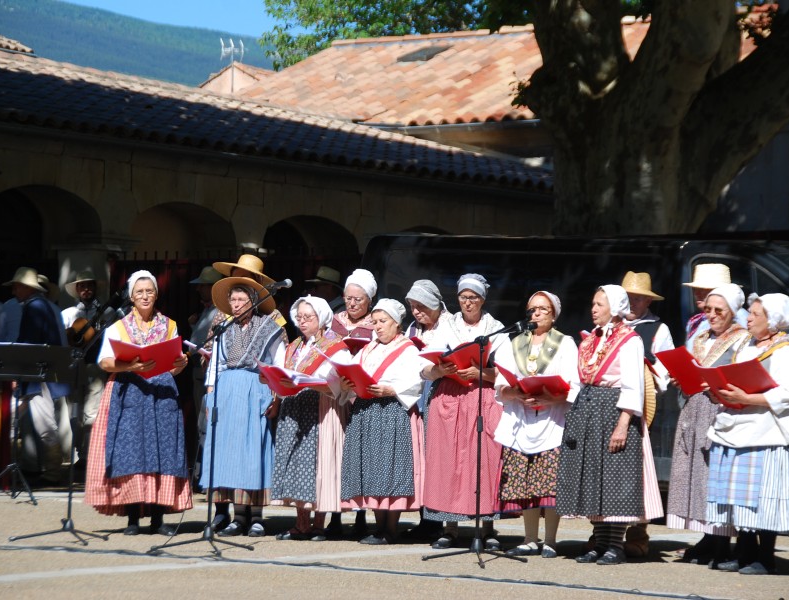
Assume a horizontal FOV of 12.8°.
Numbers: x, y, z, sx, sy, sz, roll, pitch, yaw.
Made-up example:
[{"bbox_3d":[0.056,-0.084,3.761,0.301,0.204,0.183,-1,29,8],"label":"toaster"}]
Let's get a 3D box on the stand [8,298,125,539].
[{"bbox_3d":[-1.883,0.736,21.354,0.600,1.430,0.780,2,0,33],"label":"stand"}]

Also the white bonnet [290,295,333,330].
[{"bbox_3d":[-0.503,0.082,21.400,0.240,0.230,0.250,2,11,30],"label":"white bonnet"}]

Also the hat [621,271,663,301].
[{"bbox_3d":[1.463,-0.081,21.300,0.330,0.150,0.350,6,1,0],"label":"hat"}]

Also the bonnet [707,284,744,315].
[{"bbox_3d":[1.974,0.003,21.050,0.190,0.190,0.220,2,0,38],"label":"bonnet"}]

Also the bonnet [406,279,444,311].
[{"bbox_3d":[0.192,-0.034,21.900,0.200,0.200,0.240,-2,12,45],"label":"bonnet"}]

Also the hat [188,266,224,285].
[{"bbox_3d":[-1.331,-0.176,25.400,0.340,0.130,0.310,2,0,0],"label":"hat"}]

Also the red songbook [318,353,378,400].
[{"bbox_3d":[-0.294,0.454,21.650,0.370,0.110,0.300,0,-41,30],"label":"red songbook"}]

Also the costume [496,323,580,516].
[{"bbox_3d":[0.837,0.704,20.800,0.500,1.110,0.420,2,0,18],"label":"costume"}]

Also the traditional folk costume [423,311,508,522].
[{"bbox_3d":[0.427,0.701,21.250,0.520,1.280,0.470,2,0,12],"label":"traditional folk costume"}]

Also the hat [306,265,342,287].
[{"bbox_3d":[-0.543,-0.177,27.800,0.340,0.140,0.310,13,-3,1],"label":"hat"}]

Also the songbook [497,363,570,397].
[{"bbox_3d":[0.810,0.508,20.500,0.440,0.120,0.310,18,-25,34],"label":"songbook"}]

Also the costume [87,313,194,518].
[{"bbox_3d":[-1.566,0.701,21.600,0.640,1.240,0.520,1,-2,-12],"label":"costume"}]

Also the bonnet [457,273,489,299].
[{"bbox_3d":[0.475,-0.082,21.350,0.190,0.165,0.230,2,0,14],"label":"bonnet"}]

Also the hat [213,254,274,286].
[{"bbox_3d":[-0.937,-0.185,22.200,0.420,0.140,0.410,27,-16,-37],"label":"hat"}]

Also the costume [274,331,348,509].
[{"bbox_3d":[-0.527,0.756,22.150,0.540,1.170,0.500,2,0,34],"label":"costume"}]

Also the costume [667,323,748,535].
[{"bbox_3d":[1.878,0.772,21.050,0.540,1.250,0.500,2,0,34],"label":"costume"}]

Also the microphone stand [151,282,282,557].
[{"bbox_3d":[-0.982,0.658,20.347,0.820,1.570,0.620,2,0,-37],"label":"microphone stand"}]

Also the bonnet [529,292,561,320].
[{"bbox_3d":[0.898,0.033,21.000,0.190,0.190,0.200,-1,-6,22],"label":"bonnet"}]

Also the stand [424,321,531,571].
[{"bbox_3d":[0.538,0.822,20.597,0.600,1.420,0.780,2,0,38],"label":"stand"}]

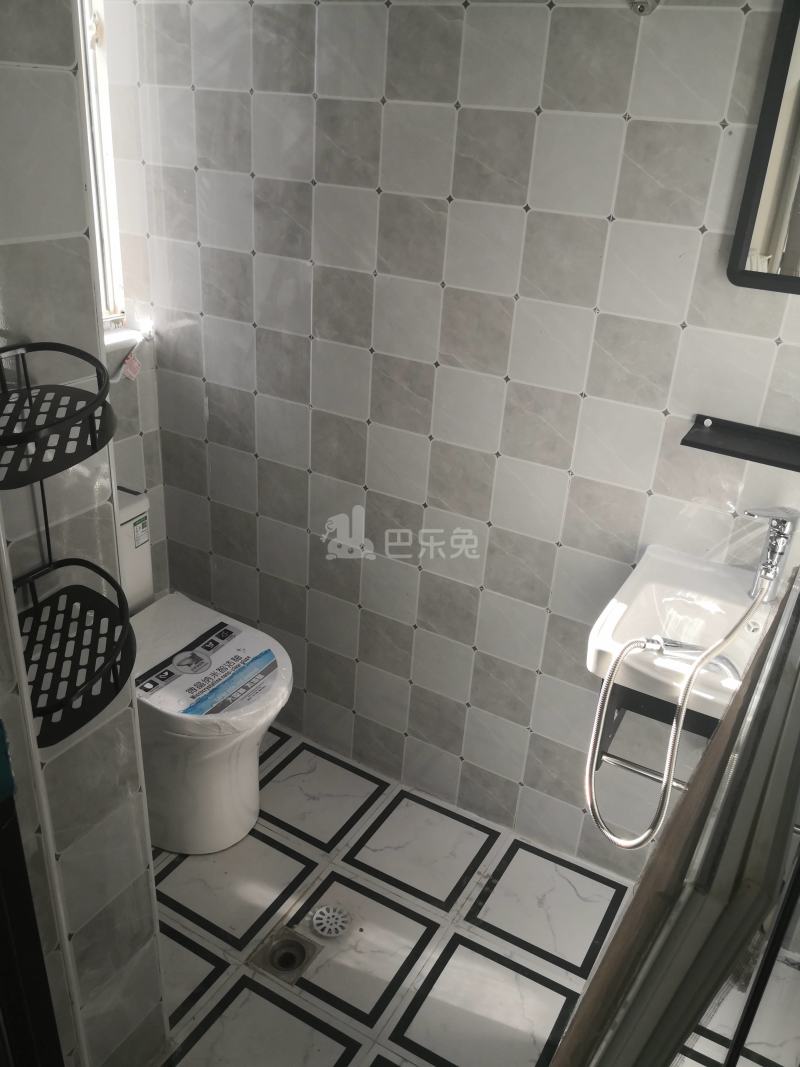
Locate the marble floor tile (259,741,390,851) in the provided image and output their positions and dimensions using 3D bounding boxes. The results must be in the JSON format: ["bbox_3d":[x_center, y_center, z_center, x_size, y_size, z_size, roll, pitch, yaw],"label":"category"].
[{"bbox_3d":[-0.205,0.634,2.026,0.267,0.010,0.265,17,29,25],"label":"marble floor tile"}]

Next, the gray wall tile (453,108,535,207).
[{"bbox_3d":[0.163,-0.651,1.445,0.148,0.148,0.010,17,28,25],"label":"gray wall tile"}]

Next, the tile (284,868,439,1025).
[{"bbox_3d":[-0.097,0.816,1.656,0.264,0.010,0.264,17,28,25],"label":"tile"}]

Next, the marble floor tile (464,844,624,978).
[{"bbox_3d":[0.314,0.792,1.773,0.267,0.010,0.265,17,29,25],"label":"marble floor tile"}]

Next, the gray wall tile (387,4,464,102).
[{"bbox_3d":[0.043,-0.824,1.433,0.150,0.150,0.010,17,29,25],"label":"gray wall tile"}]

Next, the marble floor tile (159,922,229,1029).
[{"bbox_3d":[-0.506,0.842,1.551,0.267,0.010,0.265,17,29,25],"label":"marble floor tile"}]

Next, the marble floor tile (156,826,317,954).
[{"bbox_3d":[-0.355,0.737,1.784,0.264,0.010,0.264,17,28,25],"label":"marble floor tile"}]

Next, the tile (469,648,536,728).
[{"bbox_3d":[0.225,0.342,1.823,0.148,0.148,0.010,17,29,25],"label":"tile"}]

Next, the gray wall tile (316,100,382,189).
[{"bbox_3d":[-0.096,-0.730,1.561,0.150,0.150,0.010,17,29,25],"label":"gray wall tile"}]

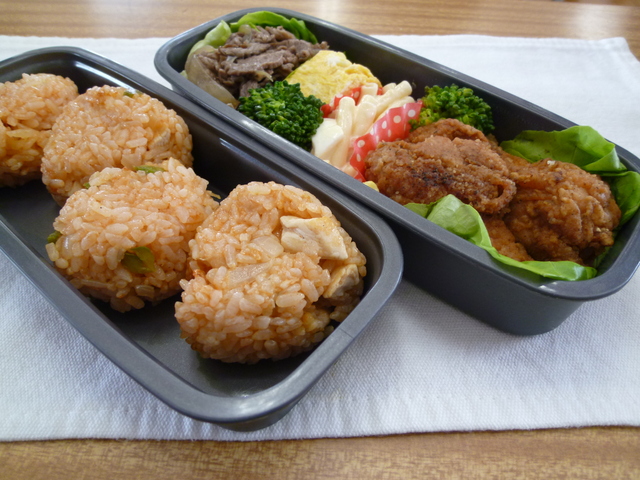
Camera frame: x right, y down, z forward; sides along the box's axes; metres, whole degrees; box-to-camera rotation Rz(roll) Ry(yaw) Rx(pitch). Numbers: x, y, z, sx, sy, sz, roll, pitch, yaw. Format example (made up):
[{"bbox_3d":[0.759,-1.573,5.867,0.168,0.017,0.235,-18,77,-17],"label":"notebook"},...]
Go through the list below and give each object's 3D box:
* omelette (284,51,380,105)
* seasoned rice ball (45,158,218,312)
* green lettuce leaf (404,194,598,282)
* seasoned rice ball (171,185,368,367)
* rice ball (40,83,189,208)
[{"bbox_3d":[0.005,-0.071,0.222,0.040,0.028,0.044,34,57,24],"label":"omelette"},{"bbox_3d":[-0.062,-0.002,0.152,0.050,0.049,0.057,32,57,23],"label":"seasoned rice ball"},{"bbox_3d":[0.058,0.003,0.155,0.063,0.023,0.025,34,57,24],"label":"green lettuce leaf"},{"bbox_3d":[-0.015,0.009,0.143,0.057,0.051,0.064,32,57,23],"label":"seasoned rice ball"},{"bbox_3d":[-0.082,-0.038,0.182,0.053,0.047,0.059,32,57,23],"label":"rice ball"}]

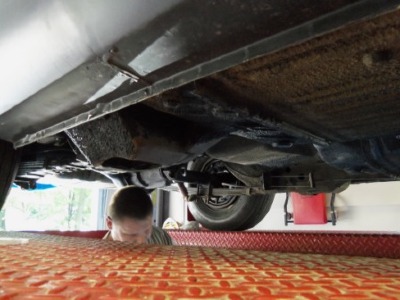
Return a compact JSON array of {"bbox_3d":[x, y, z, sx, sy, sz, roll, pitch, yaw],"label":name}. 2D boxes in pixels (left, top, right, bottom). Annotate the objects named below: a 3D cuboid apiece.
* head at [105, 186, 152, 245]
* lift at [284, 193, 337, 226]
[{"bbox_3d":[-0.265,0.259,1.250,0.170,0.245,0.210,10,19,-39],"label":"head"},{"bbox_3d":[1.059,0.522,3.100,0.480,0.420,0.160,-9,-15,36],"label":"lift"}]

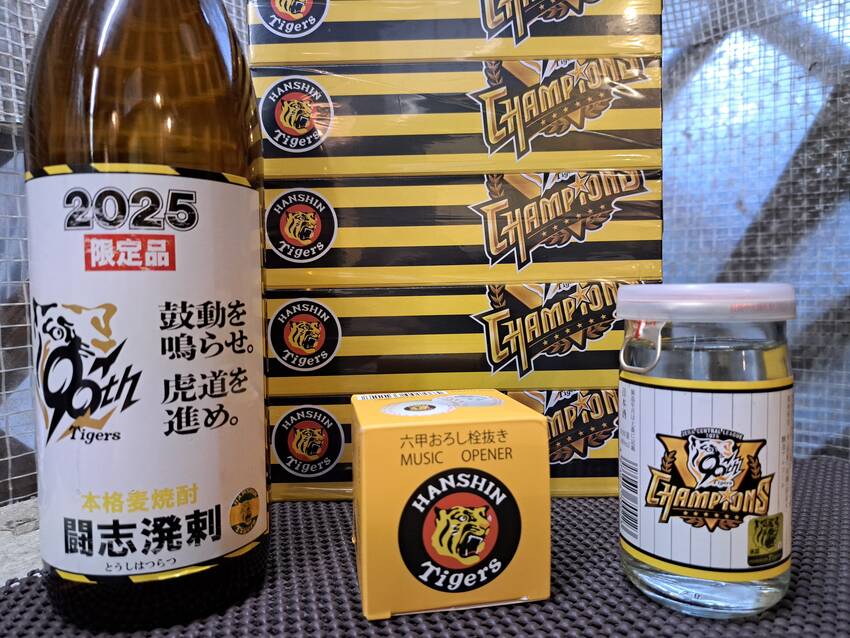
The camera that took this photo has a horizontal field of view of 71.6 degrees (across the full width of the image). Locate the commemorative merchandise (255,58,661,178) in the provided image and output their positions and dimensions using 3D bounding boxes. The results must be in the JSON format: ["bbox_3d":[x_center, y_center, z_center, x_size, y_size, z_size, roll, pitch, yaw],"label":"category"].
[{"bbox_3d":[0.019,-0.105,0.373,0.203,0.055,0.150,-1,2,1],"label":"commemorative merchandise"}]

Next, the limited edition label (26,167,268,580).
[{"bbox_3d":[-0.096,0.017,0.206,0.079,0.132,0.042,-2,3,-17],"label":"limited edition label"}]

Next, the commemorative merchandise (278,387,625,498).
[{"bbox_3d":[0.022,0.062,0.380,0.203,0.055,0.150,-1,2,1],"label":"commemorative merchandise"}]

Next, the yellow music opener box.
[{"bbox_3d":[0.006,0.065,0.229,0.064,0.064,0.063,-1,2,-10],"label":"yellow music opener box"}]

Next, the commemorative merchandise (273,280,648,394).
[{"bbox_3d":[0.021,0.007,0.378,0.203,0.055,0.150,-1,2,1],"label":"commemorative merchandise"}]

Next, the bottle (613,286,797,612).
[{"bbox_3d":[0.099,0.042,0.212,0.057,0.109,0.057,0,3,23],"label":"bottle"}]

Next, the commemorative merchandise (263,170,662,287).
[{"bbox_3d":[0.020,-0.049,0.375,0.203,0.055,0.150,-1,2,1],"label":"commemorative merchandise"}]

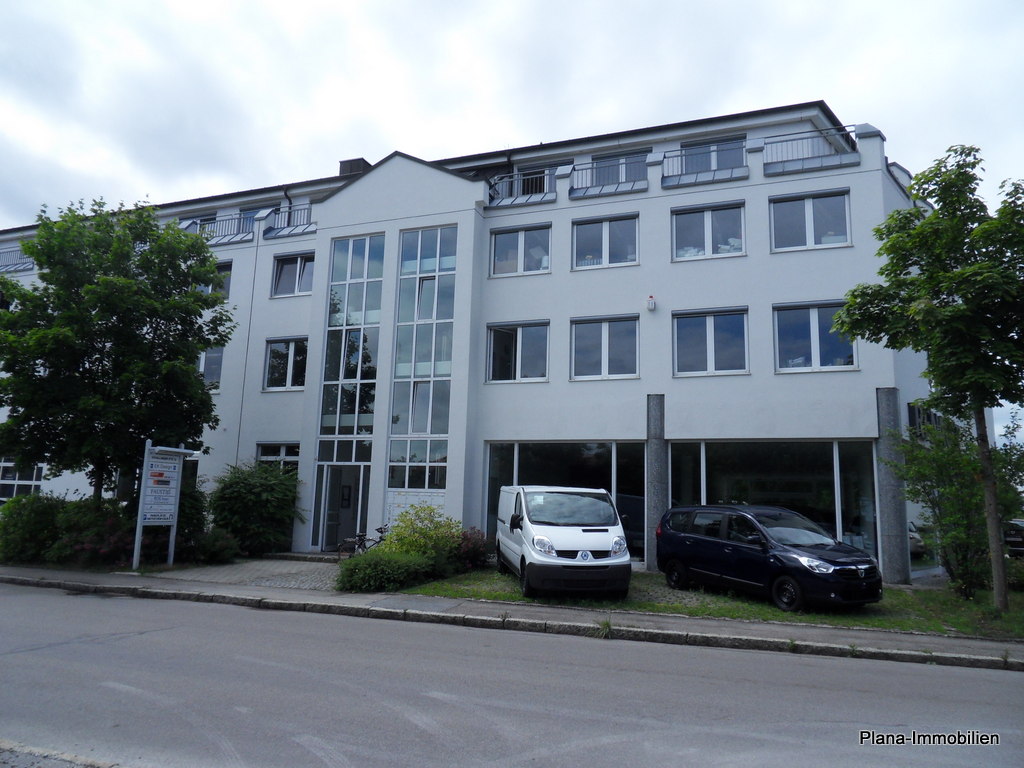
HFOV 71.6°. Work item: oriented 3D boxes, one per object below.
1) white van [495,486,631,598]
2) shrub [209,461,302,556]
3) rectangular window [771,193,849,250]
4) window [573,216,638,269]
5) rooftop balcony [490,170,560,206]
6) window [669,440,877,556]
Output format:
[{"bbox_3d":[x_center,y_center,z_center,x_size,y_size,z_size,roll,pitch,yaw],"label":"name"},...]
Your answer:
[{"bbox_3d":[0.905,3.067,14.409,1.950,1.960,4.780,2,-7,-8],"label":"white van"},{"bbox_3d":[-6.938,3.360,19.493,2.100,2.500,1.800,-2,-10,20],"label":"shrub"},{"bbox_3d":[7.237,-3.938,17.221,1.830,1.480,0.170,-2,-10,20],"label":"rectangular window"},{"bbox_3d":[2.495,-3.771,18.950,1.830,1.480,0.170,-2,-10,20],"label":"window"},{"bbox_3d":[0.531,-5.960,22.531,2.282,1.328,1.400,-2,-11,20],"label":"rooftop balcony"},{"bbox_3d":[6.592,3.051,18.187,5.070,3.240,0.200,-2,-11,20],"label":"window"}]

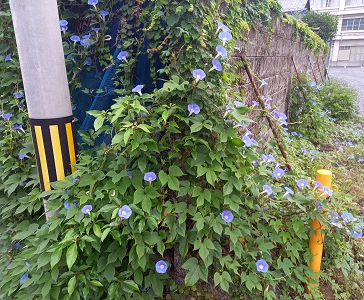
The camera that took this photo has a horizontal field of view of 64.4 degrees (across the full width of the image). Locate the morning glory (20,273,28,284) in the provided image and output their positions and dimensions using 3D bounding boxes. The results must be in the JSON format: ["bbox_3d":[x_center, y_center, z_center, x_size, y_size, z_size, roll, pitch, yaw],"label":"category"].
[{"bbox_3d":[-0.899,0.734,1.650,0.066,0.045,0.066,9,47,32],"label":"morning glory"}]

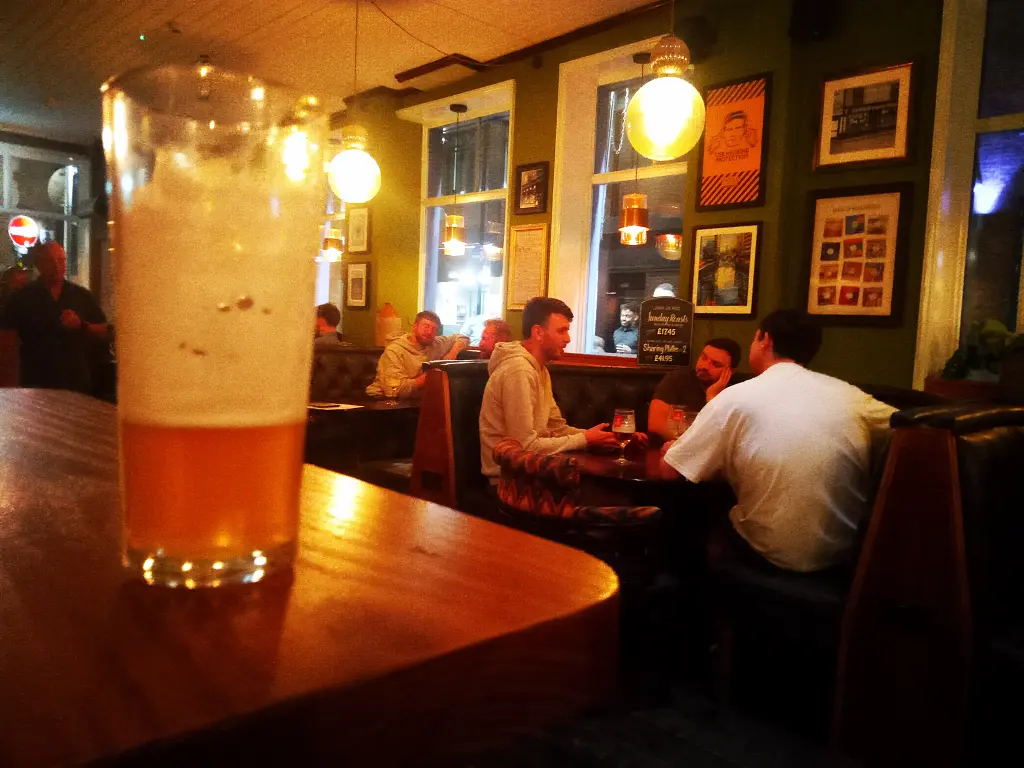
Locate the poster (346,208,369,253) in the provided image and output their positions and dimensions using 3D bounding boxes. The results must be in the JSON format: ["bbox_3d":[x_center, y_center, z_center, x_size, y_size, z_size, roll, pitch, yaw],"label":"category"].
[{"bbox_3d":[-1.312,-1.319,7.101,0.030,0.408,0.339,0,5,-45],"label":"poster"}]

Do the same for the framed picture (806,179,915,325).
[{"bbox_3d":[1.691,-0.630,4.092,0.030,0.665,0.498,0,5,-45],"label":"framed picture"}]

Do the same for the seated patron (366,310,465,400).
[{"bbox_3d":[-0.600,0.173,5.100,0.640,1.270,0.720,2,5,-10],"label":"seated patron"}]

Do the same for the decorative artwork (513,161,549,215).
[{"bbox_3d":[0.142,-1.328,5.641,0.030,0.335,0.302,0,5,-45],"label":"decorative artwork"}]

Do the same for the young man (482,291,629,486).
[{"bbox_3d":[0.187,0.335,3.301,0.740,1.340,0.500,6,6,35],"label":"young man"}]

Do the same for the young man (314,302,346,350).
[{"bbox_3d":[-1.396,0.057,6.100,0.500,1.300,0.750,-2,7,-43],"label":"young man"}]

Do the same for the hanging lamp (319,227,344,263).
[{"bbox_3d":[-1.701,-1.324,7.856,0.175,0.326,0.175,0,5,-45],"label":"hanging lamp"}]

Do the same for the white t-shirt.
[{"bbox_3d":[0.882,0.262,2.720,0.640,0.670,0.440,1,5,-15],"label":"white t-shirt"}]

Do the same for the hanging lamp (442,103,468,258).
[{"bbox_3d":[-0.430,-1.611,6.577,0.170,1.221,0.170,3,3,0],"label":"hanging lamp"}]

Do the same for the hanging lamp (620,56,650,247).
[{"bbox_3d":[0.687,-1.263,4.500,0.165,1.030,0.165,-2,7,-43],"label":"hanging lamp"}]

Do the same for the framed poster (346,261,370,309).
[{"bbox_3d":[-1.145,-0.735,6.179,0.030,0.345,0.320,-2,7,-43],"label":"framed poster"}]

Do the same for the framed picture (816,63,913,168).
[{"bbox_3d":[1.722,-1.300,4.054,0.030,0.449,0.441,0,5,-45],"label":"framed picture"}]

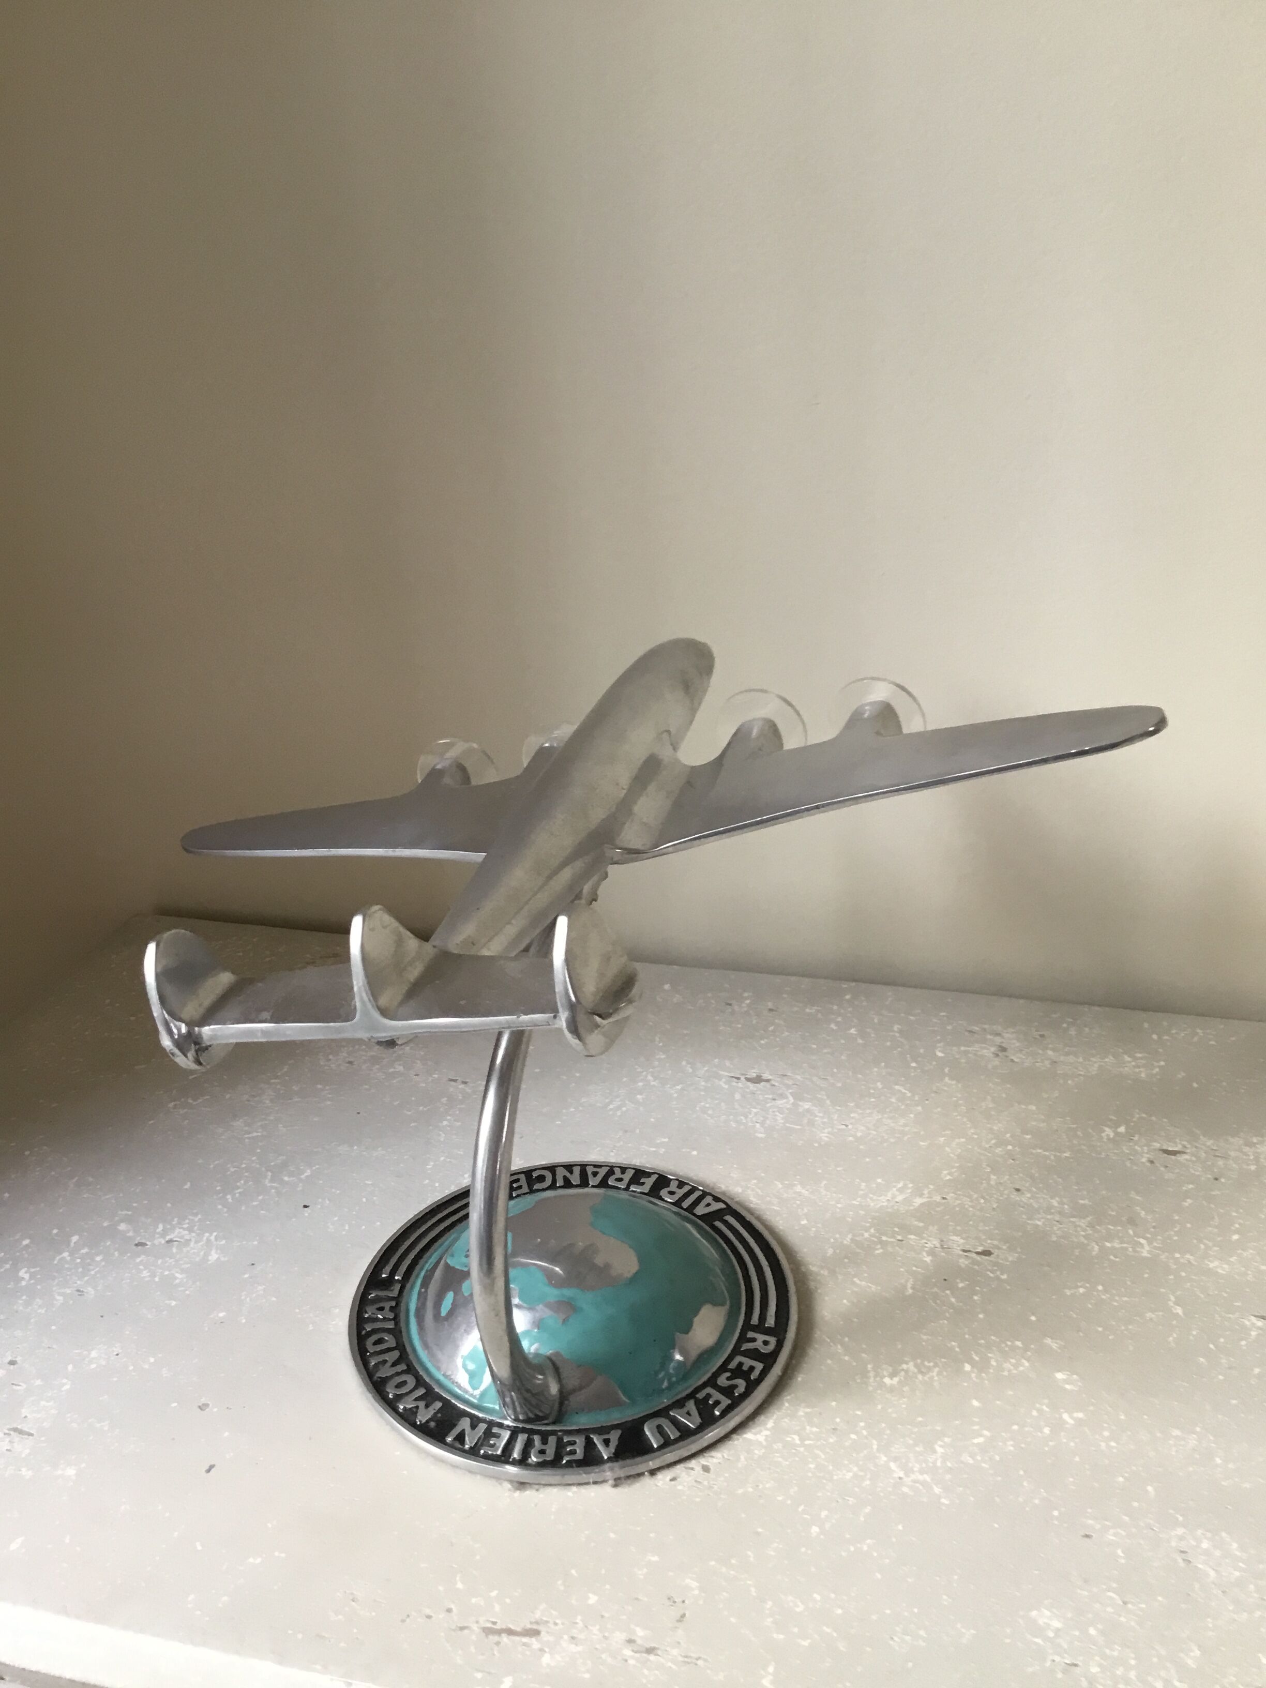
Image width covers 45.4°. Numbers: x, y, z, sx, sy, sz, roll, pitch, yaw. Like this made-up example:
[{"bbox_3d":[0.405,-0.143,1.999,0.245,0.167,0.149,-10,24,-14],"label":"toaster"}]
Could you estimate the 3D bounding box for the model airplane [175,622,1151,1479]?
[{"bbox_3d":[-0.017,0.037,0.527,0.361,0.207,0.285,8,26,20],"label":"model airplane"}]

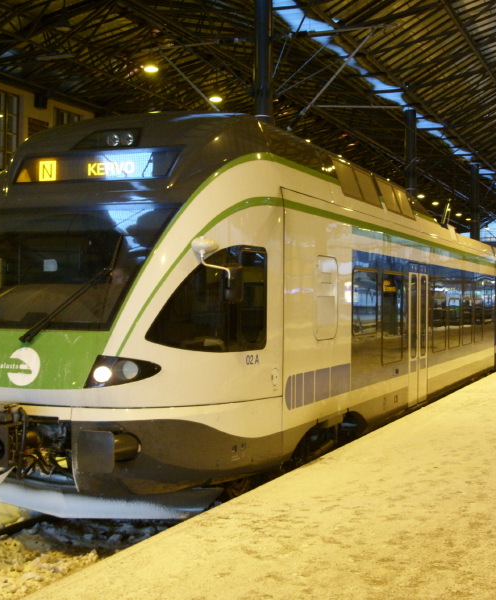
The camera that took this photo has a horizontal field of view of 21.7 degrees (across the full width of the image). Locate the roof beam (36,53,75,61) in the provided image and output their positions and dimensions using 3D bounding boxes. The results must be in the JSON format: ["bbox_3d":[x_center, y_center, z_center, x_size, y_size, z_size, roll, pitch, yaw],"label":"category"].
[{"bbox_3d":[-5.652,-7.150,38.000,1.250,0.200,0.200,0,0,17],"label":"roof beam"}]

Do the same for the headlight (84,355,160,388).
[{"bbox_3d":[-1.107,0.648,11.722,0.600,0.310,0.450,0,0,-6],"label":"headlight"}]

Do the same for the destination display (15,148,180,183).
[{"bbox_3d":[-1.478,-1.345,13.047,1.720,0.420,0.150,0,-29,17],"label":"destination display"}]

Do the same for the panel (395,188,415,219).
[{"bbox_3d":[2.574,-1.600,21.357,0.070,0.540,1.260,-18,-5,16],"label":"panel"}]

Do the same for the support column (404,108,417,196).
[{"bbox_3d":[5.798,-2.338,46.057,0.450,9.000,0.450,0,0,17],"label":"support column"}]

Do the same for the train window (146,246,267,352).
[{"bbox_3d":[-0.335,-0.008,12.481,0.180,1.050,1.750,0,0,41],"label":"train window"}]

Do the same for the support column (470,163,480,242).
[{"bbox_3d":[11.320,-2.314,64.311,0.450,9.000,0.450,0,0,17],"label":"support column"}]

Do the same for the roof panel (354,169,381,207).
[{"bbox_3d":[1.724,-1.603,18.550,0.070,0.540,1.420,-18,-5,16],"label":"roof panel"}]

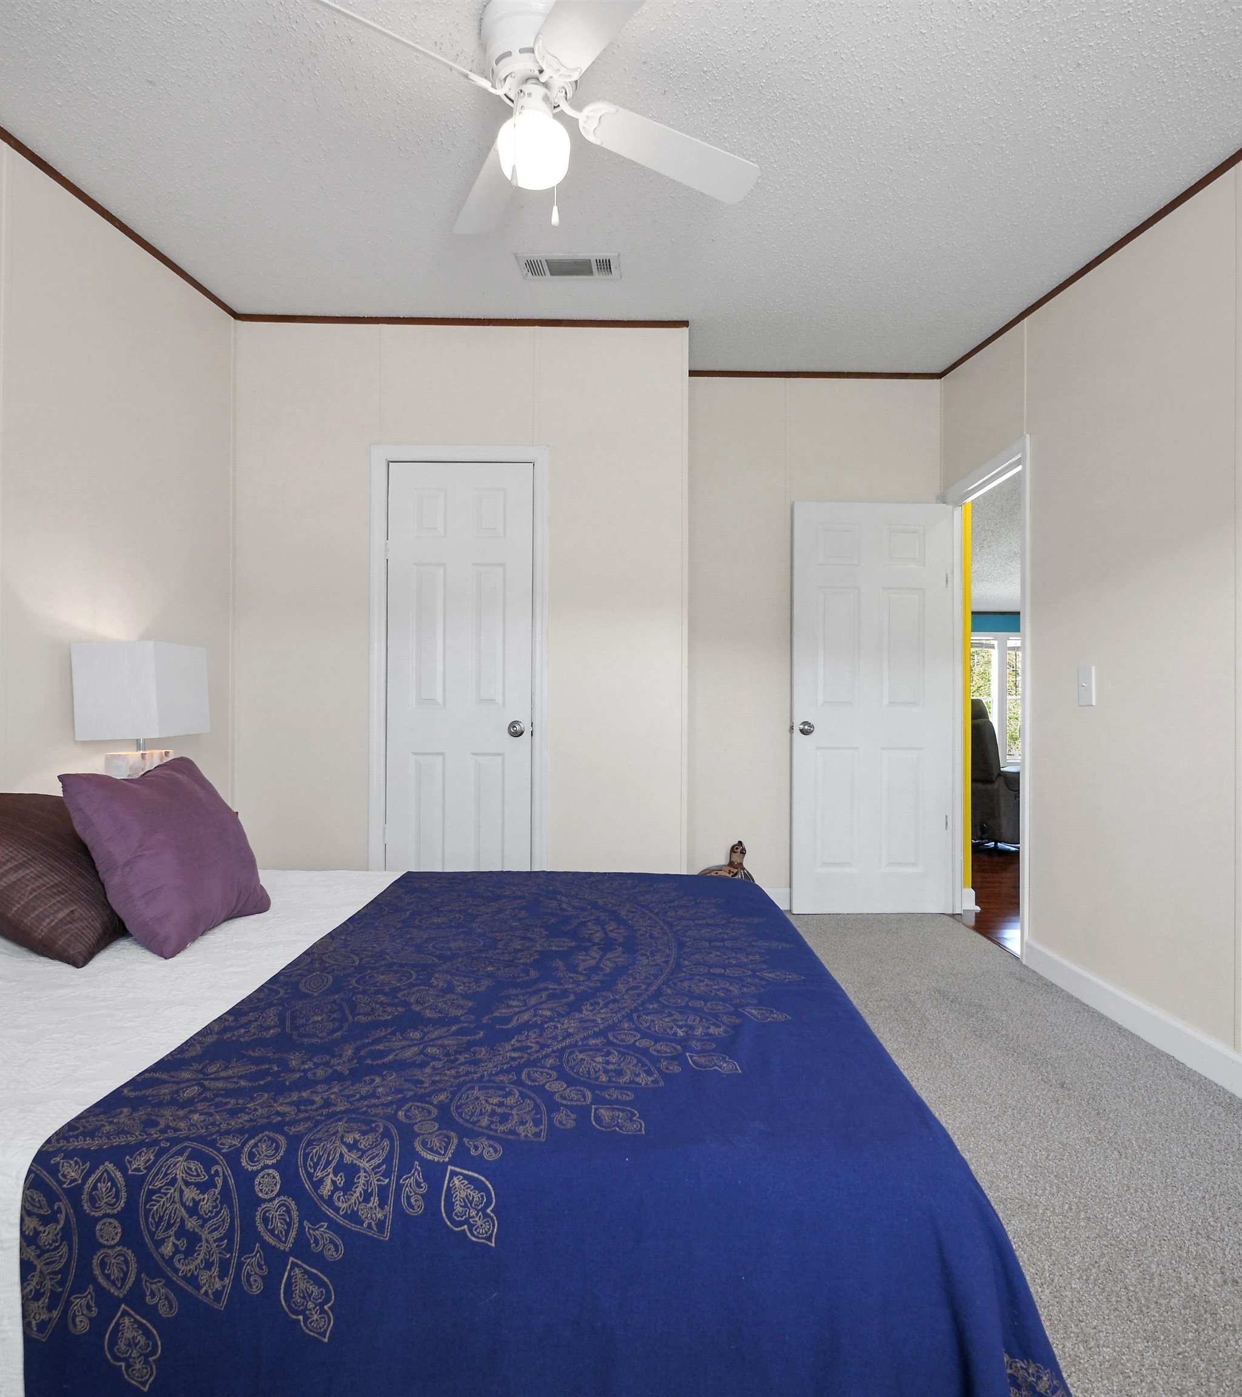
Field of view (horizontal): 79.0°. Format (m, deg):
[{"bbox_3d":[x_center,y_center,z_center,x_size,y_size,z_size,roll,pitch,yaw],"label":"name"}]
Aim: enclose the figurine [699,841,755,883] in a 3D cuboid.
[{"bbox_3d":[0.487,0.846,3.500,0.300,0.370,0.210,0,-1,30],"label":"figurine"}]

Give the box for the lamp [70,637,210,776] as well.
[{"bbox_3d":[-1.398,0.099,2.210,0.220,0.510,0.325,0,0,-6],"label":"lamp"}]

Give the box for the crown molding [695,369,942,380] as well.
[{"bbox_3d":[0.963,-1.644,3.820,1.320,0.035,0.025,0,0,-1],"label":"crown molding"}]

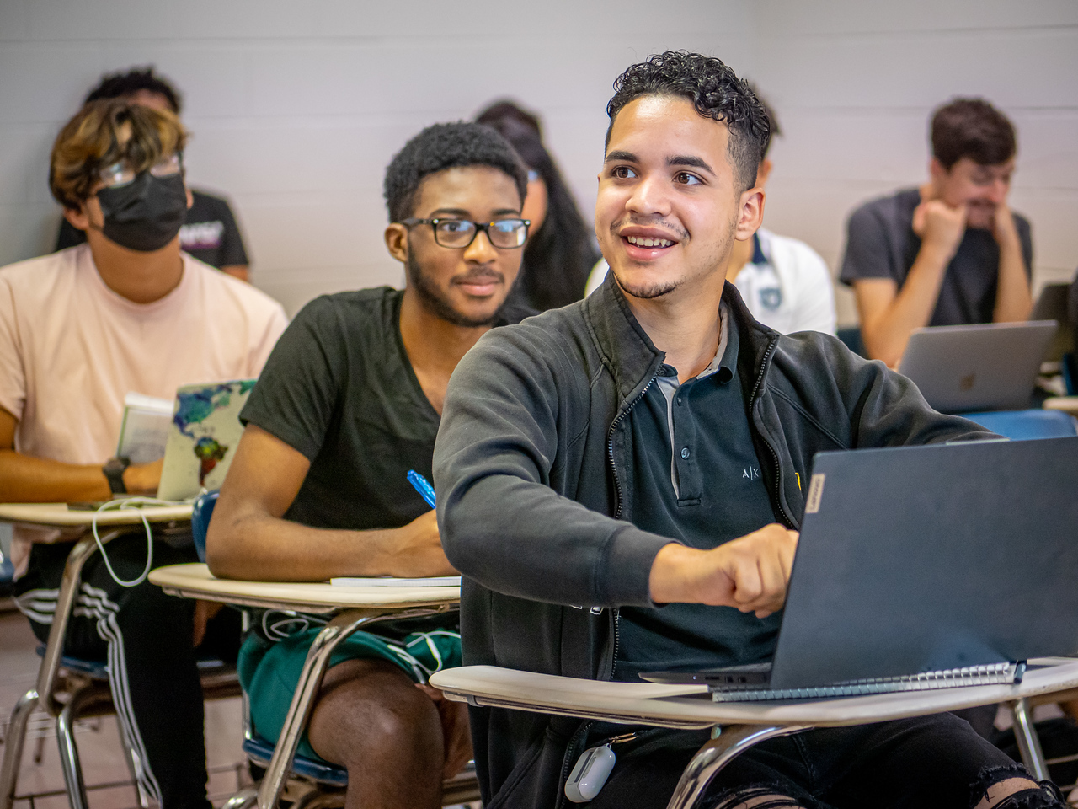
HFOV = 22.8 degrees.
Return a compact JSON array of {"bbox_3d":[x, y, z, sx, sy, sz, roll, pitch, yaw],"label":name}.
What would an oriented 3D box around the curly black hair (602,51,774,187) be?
[{"bbox_3d":[0.155,-0.277,2.770,0.170,0.180,0.210,6,1,20],"label":"curly black hair"}]

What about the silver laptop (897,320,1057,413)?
[{"bbox_3d":[0.684,-0.051,4.666,0.305,0.202,0.309,-5,8,-28],"label":"silver laptop"}]

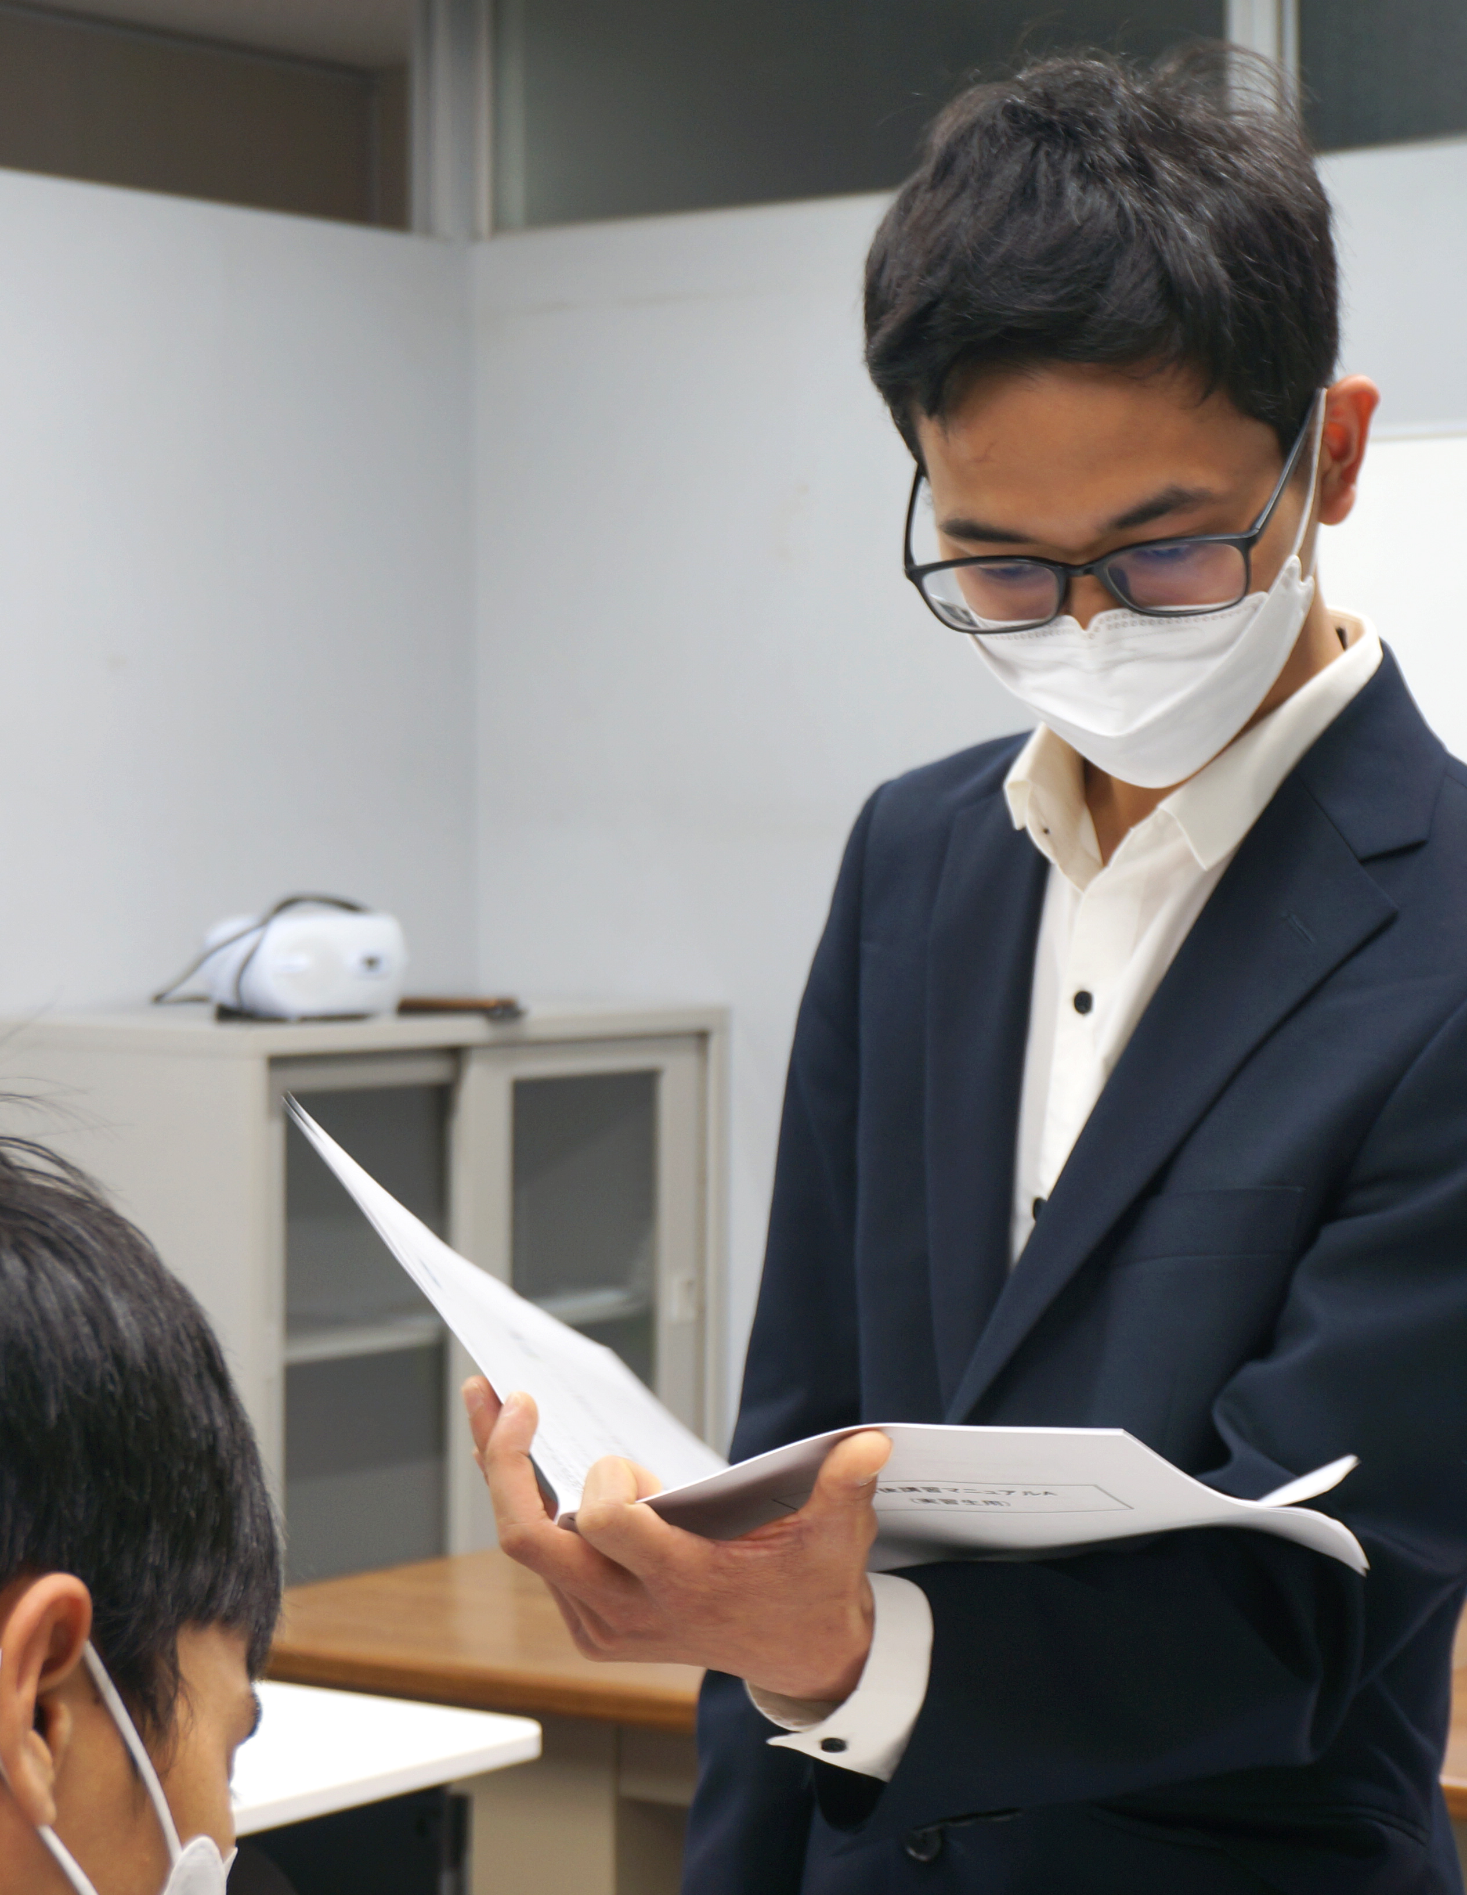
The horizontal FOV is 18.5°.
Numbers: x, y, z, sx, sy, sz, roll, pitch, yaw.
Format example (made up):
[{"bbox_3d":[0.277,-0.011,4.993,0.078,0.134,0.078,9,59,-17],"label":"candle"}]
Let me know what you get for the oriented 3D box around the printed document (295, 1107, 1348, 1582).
[{"bbox_3d":[0.029,0.190,1.689,0.355,0.135,0.297,12,-16,28],"label":"printed document"}]

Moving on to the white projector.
[{"bbox_3d":[-0.490,0.023,5.170,0.205,0.120,0.150,-2,2,-40],"label":"white projector"}]

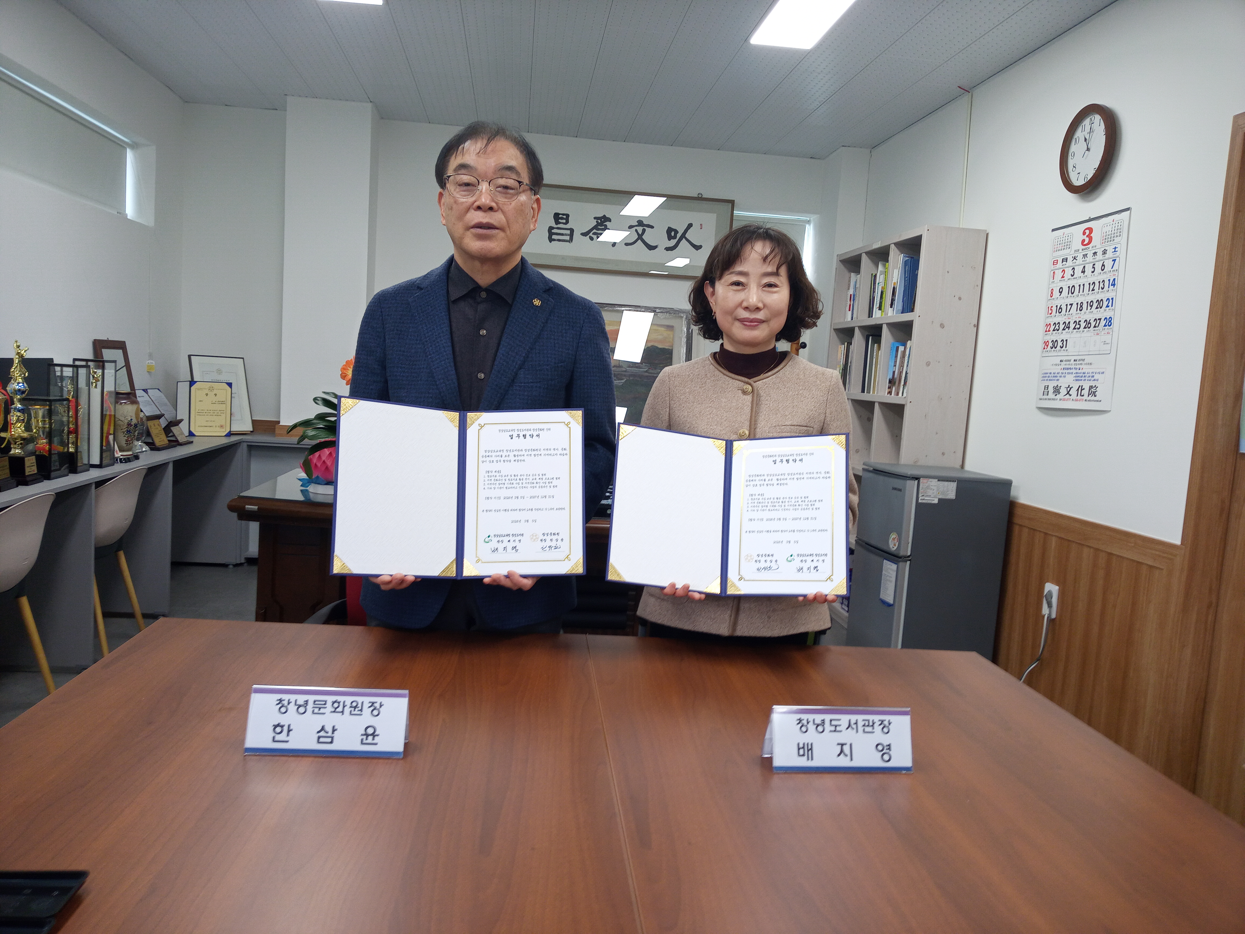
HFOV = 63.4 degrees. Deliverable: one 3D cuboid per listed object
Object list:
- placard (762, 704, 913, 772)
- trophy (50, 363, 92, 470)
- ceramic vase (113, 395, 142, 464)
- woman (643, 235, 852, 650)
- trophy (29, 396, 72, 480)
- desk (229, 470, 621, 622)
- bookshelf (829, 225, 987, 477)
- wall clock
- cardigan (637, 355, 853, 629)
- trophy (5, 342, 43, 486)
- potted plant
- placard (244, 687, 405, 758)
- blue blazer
[{"bbox_3d":[0.298,0.370,1.385,0.198,0.082,0.056,3,5,-9],"label":"placard"},{"bbox_3d":[-2.147,-0.188,3.908,0.108,0.416,0.108,3,5,-6],"label":"trophy"},{"bbox_3d":[-2.136,-0.171,4.336,0.118,0.302,0.118,3,5,-6],"label":"ceramic vase"},{"bbox_3d":[0.232,0.296,2.042,0.450,1.535,0.330,4,5,1],"label":"woman"},{"bbox_3d":[-2.130,-0.105,3.713,0.108,0.293,0.134,3,5,-6],"label":"trophy"},{"bbox_3d":[-0.429,0.488,3.814,1.800,0.760,0.970,3,5,-1],"label":"desk"},{"bbox_3d":[1.396,-0.162,5.326,0.300,2.000,1.250,3,5,-6],"label":"bookshelf"},{"bbox_3d":[1.756,-1.203,3.819,0.040,0.330,0.330,3,5,-6],"label":"wall clock"},{"bbox_3d":[0.252,0.062,2.015,0.450,0.580,0.300,4,5,1],"label":"cardigan"},{"bbox_3d":[-2.055,-0.185,3.417,0.130,0.477,0.130,3,6,-3],"label":"trophy"},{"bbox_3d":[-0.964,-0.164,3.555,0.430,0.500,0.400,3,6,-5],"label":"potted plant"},{"bbox_3d":[-0.373,0.322,1.288,0.193,0.081,0.060,3,6,-7],"label":"placard"},{"bbox_3d":[-0.274,-0.039,1.990,0.525,0.750,0.310,3,6,-7],"label":"blue blazer"}]

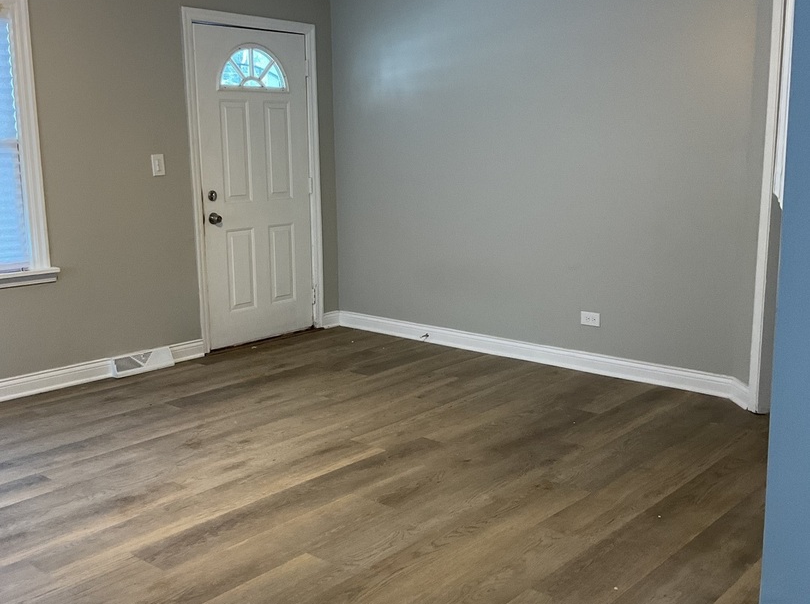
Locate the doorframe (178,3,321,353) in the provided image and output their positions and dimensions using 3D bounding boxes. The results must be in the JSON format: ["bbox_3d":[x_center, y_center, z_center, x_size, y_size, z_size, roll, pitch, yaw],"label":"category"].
[{"bbox_3d":[-0.972,-0.784,6.010,0.100,2.145,1.078,8,14,41],"label":"doorframe"}]

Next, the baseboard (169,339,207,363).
[{"bbox_3d":[-1.367,0.309,5.700,0.025,0.118,0.260,8,14,41],"label":"baseboard"}]

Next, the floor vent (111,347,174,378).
[{"bbox_3d":[-1.571,0.355,5.448,0.060,0.122,0.395,8,14,41],"label":"floor vent"}]

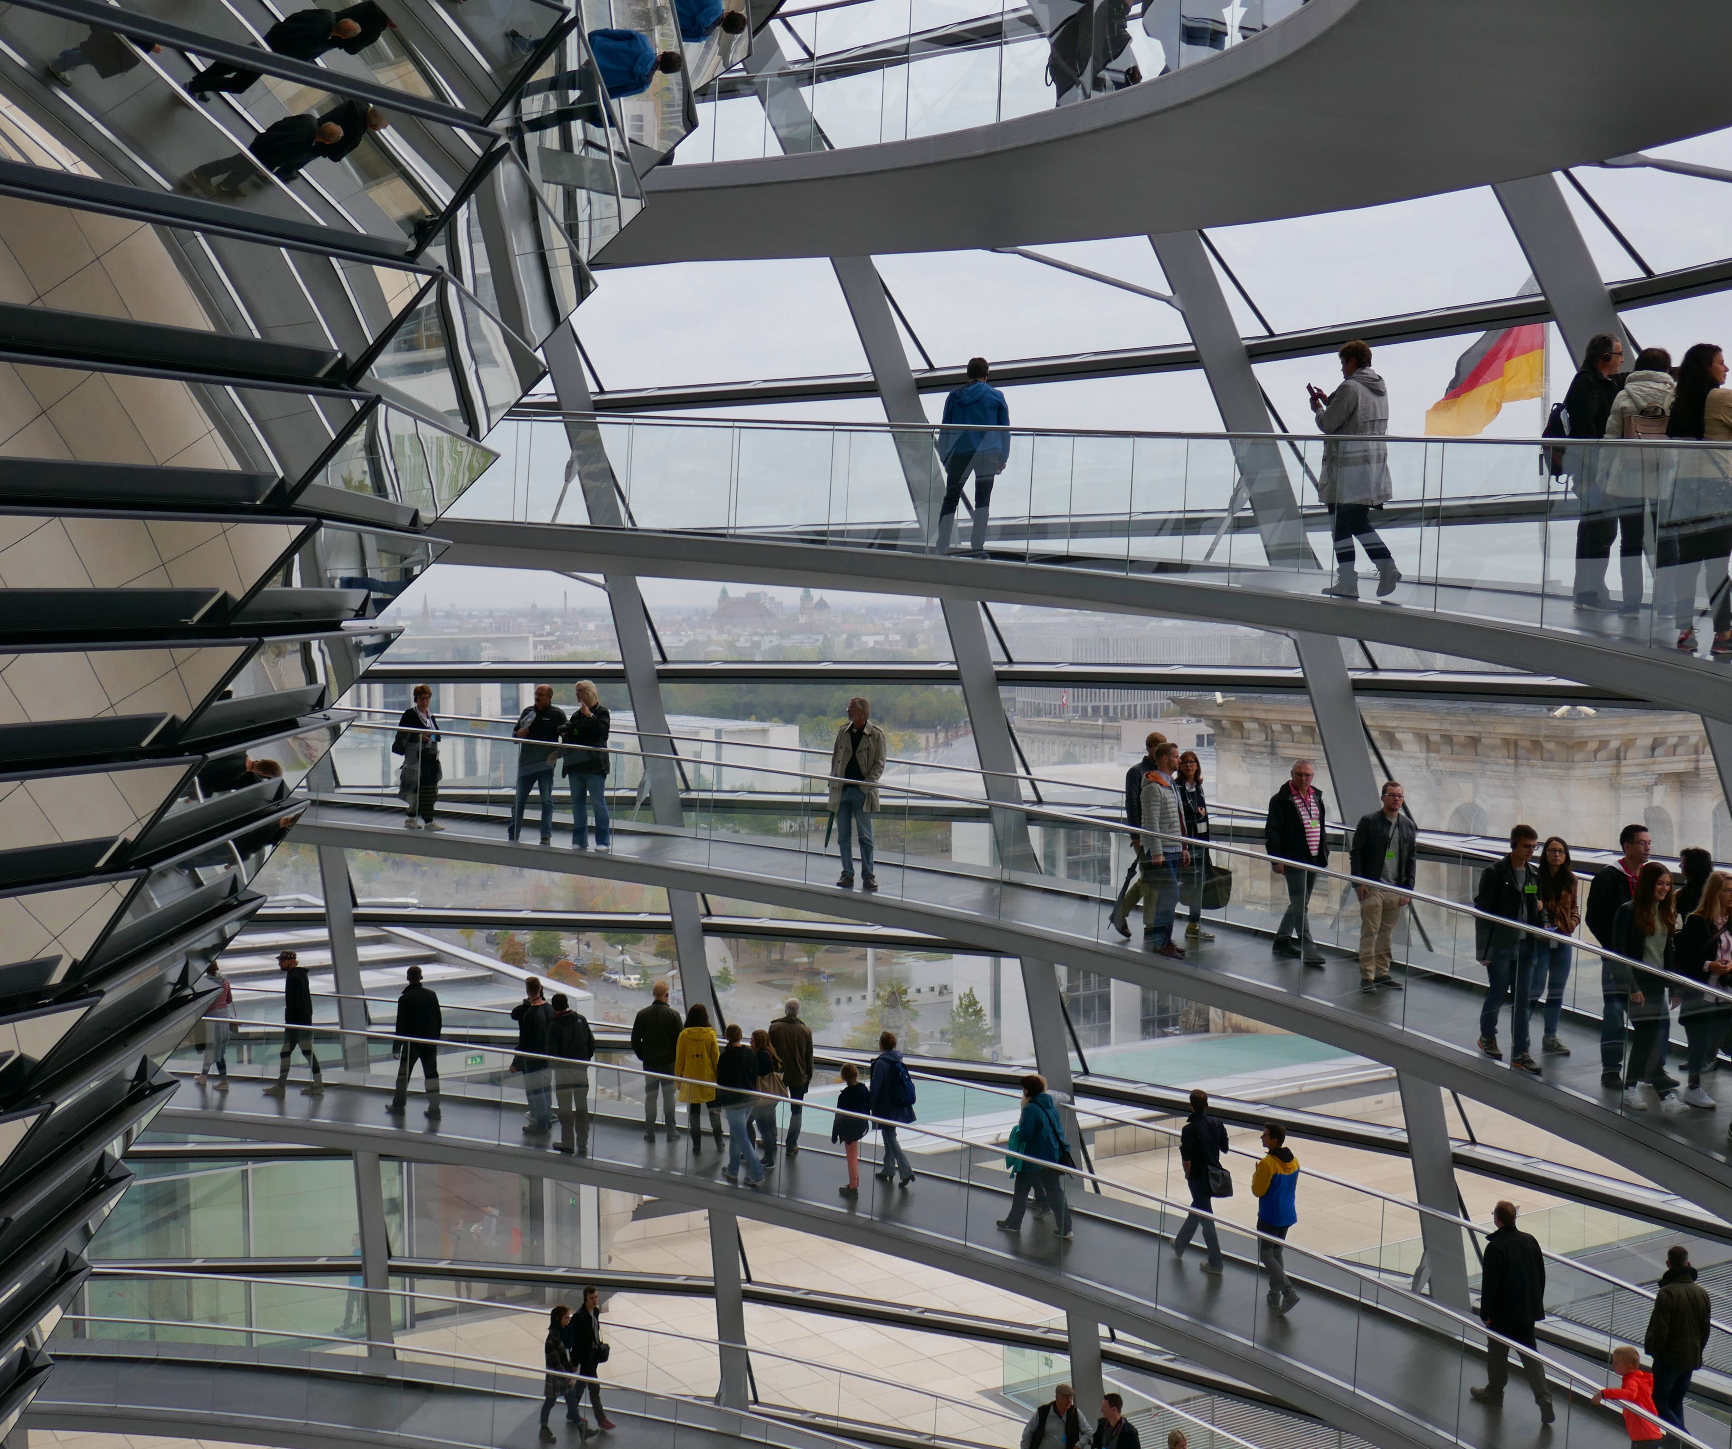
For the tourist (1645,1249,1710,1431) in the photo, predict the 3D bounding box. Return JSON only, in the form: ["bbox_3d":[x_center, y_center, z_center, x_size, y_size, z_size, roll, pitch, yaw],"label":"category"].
[{"bbox_3d":[6.665,5.143,17.811,0.530,1.767,0.400,-1,3,-6],"label":"tourist"}]

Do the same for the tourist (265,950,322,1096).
[{"bbox_3d":[-6.958,3.622,26.390,0.740,1.729,0.460,0,3,6],"label":"tourist"}]

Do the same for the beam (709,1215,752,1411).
[{"bbox_3d":[-1.724,7.568,28.297,0.320,2.730,0.340,1,11,20],"label":"beam"}]

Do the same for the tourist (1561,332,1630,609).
[{"bbox_3d":[4.754,-1.648,14.200,0.440,1.800,0.540,0,3,0],"label":"tourist"}]

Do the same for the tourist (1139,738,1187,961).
[{"bbox_3d":[2.557,1.067,18.700,0.360,1.820,0.500,2,4,32],"label":"tourist"}]

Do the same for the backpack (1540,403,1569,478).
[{"bbox_3d":[4.484,-1.851,14.100,0.200,0.460,0.300,0,3,5],"label":"backpack"}]

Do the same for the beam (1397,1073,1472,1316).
[{"bbox_3d":[5.904,4.753,22.186,0.340,2.649,0.320,-21,15,-38],"label":"beam"}]

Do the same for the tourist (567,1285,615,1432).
[{"bbox_3d":[-3.365,7.726,26.500,0.560,1.760,0.540,1,3,23],"label":"tourist"}]

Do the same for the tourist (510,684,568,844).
[{"bbox_3d":[-3.506,0.427,23.159,0.580,1.688,0.400,0,4,14],"label":"tourist"}]

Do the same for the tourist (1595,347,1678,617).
[{"bbox_3d":[4.792,-1.498,13.450,0.500,1.630,0.340,1,4,28],"label":"tourist"}]

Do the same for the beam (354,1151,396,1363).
[{"bbox_3d":[-6.576,7.091,29.239,0.320,2.978,0.340,0,11,5],"label":"beam"}]

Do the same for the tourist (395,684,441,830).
[{"bbox_3d":[-4.879,0.343,23.700,0.400,1.560,0.460,2,4,34],"label":"tourist"}]

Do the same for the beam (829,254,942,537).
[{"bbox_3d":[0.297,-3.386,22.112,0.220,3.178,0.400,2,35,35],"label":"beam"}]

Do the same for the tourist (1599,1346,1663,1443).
[{"bbox_3d":[5.931,5.473,16.826,0.480,1.317,0.400,2,4,37],"label":"tourist"}]

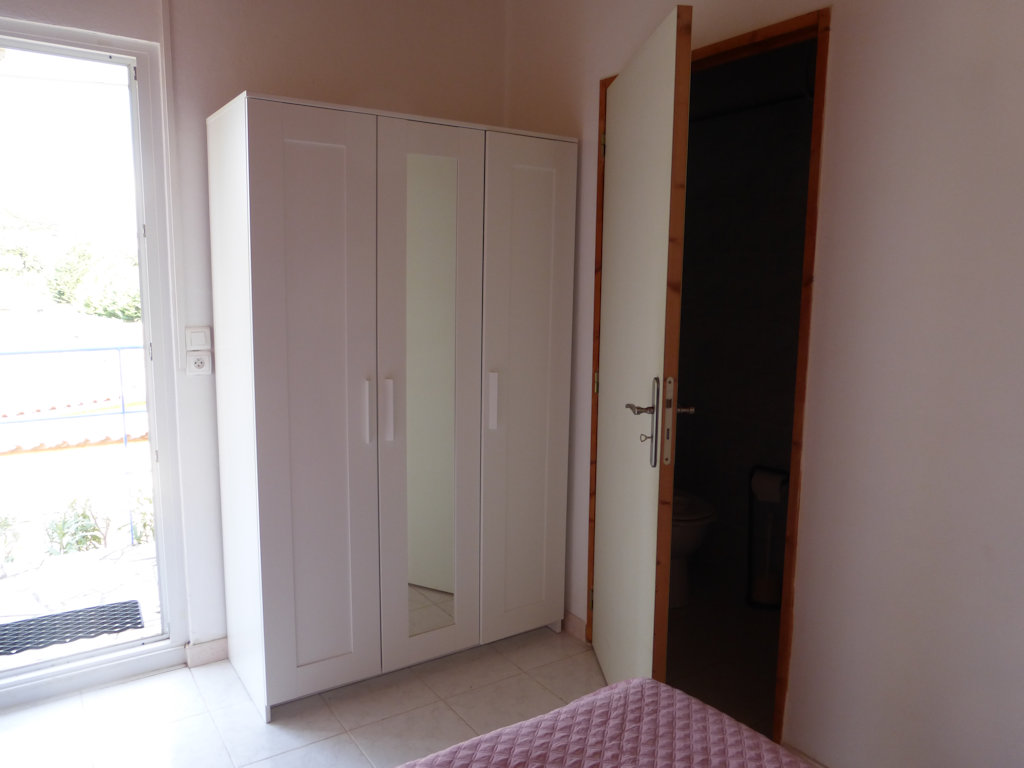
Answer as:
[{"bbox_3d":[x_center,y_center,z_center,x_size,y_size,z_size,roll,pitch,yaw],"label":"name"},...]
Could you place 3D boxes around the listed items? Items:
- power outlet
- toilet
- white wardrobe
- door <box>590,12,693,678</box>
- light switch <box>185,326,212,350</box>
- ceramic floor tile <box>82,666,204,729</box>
[{"bbox_3d":[-1.075,-0.073,2.434,0.080,0.080,0.030,-4,9,-34],"label":"power outlet"},{"bbox_3d":[0.632,0.555,3.268,0.370,0.780,0.660,-4,9,-34],"label":"toilet"},{"bbox_3d":[-0.405,0.057,2.614,1.170,1.900,0.500,-4,9,-34],"label":"white wardrobe"},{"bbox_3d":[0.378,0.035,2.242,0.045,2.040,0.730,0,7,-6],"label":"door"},{"bbox_3d":[-1.073,-0.155,2.424,0.080,0.080,0.030,-4,9,-34],"label":"light switch"},{"bbox_3d":[-1.192,1.046,2.312,0.330,0.010,0.330,-4,9,-34],"label":"ceramic floor tile"}]

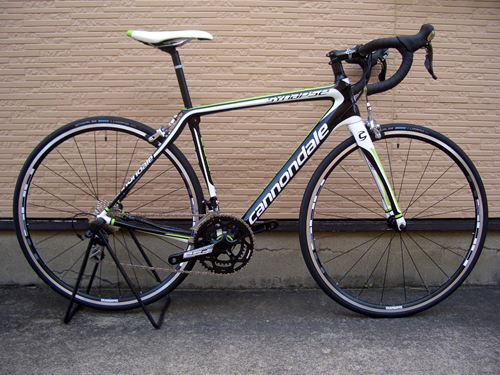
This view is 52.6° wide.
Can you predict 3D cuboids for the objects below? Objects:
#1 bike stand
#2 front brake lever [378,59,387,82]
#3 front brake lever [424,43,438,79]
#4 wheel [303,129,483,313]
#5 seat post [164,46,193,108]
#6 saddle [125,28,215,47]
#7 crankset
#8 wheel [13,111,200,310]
[{"bbox_3d":[-0.454,0.281,1.765,0.325,0.320,0.280,1,6,1],"label":"bike stand"},{"bbox_3d":[0.494,-0.424,1.870,0.034,0.100,0.020,0,6,-4],"label":"front brake lever"},{"bbox_3d":[0.527,-0.369,1.475,0.034,0.105,0.020,0,6,-4],"label":"front brake lever"},{"bbox_3d":[0.489,0.113,1.715,0.665,0.668,0.085,0,6,-4],"label":"wheel"},{"bbox_3d":[-0.232,-0.362,1.672,0.046,0.210,0.034,-12,6,2],"label":"seat post"},{"bbox_3d":[-0.263,-0.491,1.658,0.283,0.060,0.140,1,6,1],"label":"saddle"},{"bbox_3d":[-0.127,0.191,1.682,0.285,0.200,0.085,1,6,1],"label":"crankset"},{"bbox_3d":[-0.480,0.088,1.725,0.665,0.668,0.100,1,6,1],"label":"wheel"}]

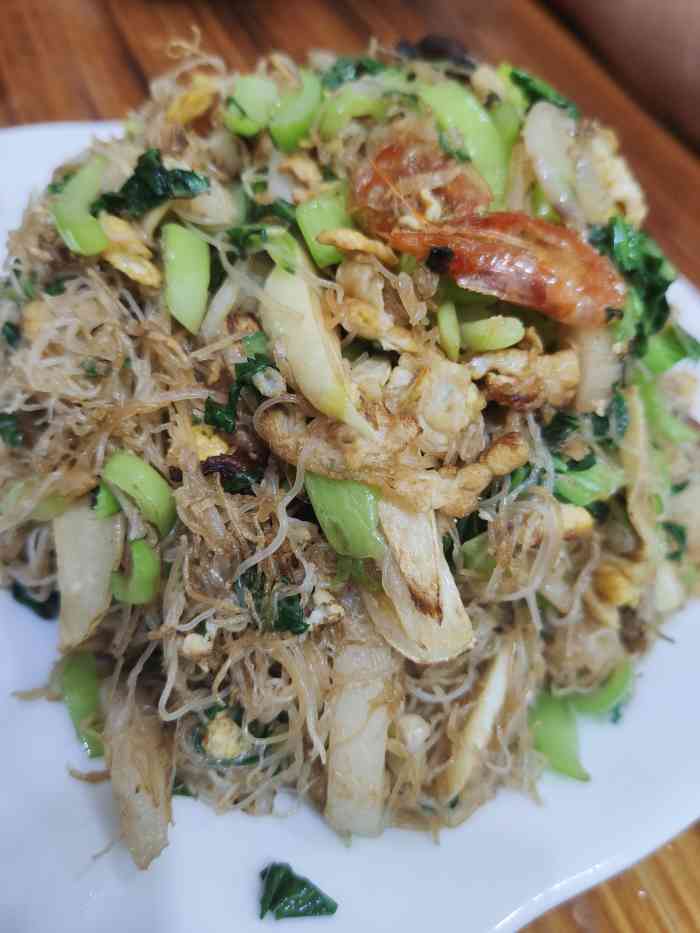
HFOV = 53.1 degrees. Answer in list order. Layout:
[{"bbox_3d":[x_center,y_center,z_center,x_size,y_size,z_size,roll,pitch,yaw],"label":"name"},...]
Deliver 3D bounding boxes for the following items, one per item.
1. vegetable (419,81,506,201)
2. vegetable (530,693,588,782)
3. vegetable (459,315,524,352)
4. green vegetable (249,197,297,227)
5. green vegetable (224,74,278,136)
[{"bbox_3d":[0.026,-0.074,0.163,0.010,0.010,0.031,-27,86,0],"label":"vegetable"},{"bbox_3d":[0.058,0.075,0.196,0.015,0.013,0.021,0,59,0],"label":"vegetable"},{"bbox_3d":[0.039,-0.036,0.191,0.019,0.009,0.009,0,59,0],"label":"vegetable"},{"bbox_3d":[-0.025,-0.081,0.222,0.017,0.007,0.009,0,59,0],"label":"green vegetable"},{"bbox_3d":[-0.024,-0.087,0.172,0.011,0.012,0.015,19,86,1],"label":"green vegetable"}]

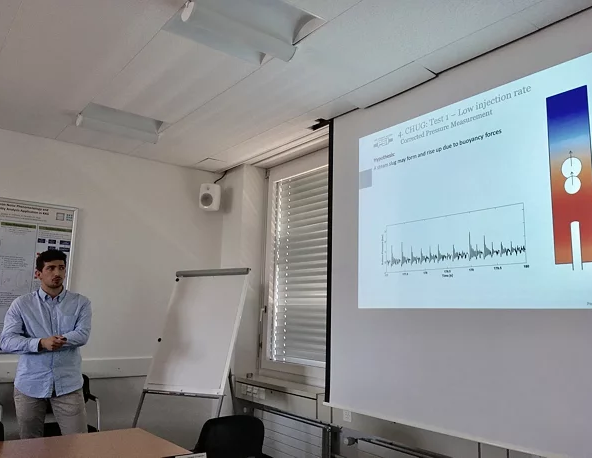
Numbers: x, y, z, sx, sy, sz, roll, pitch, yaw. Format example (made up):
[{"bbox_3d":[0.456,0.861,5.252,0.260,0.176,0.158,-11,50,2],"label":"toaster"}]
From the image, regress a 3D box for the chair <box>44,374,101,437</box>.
[{"bbox_3d":[-1.802,1.564,3.850,0.570,0.830,0.550,8,-11,-37],"label":"chair"}]

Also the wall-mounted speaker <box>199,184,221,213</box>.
[{"bbox_3d":[-0.845,-0.310,5.033,0.186,0.277,0.176,-1,-3,17],"label":"wall-mounted speaker"}]

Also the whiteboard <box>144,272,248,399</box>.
[{"bbox_3d":[-0.754,0.771,4.000,0.700,1.010,0.050,-4,-33,23],"label":"whiteboard"}]

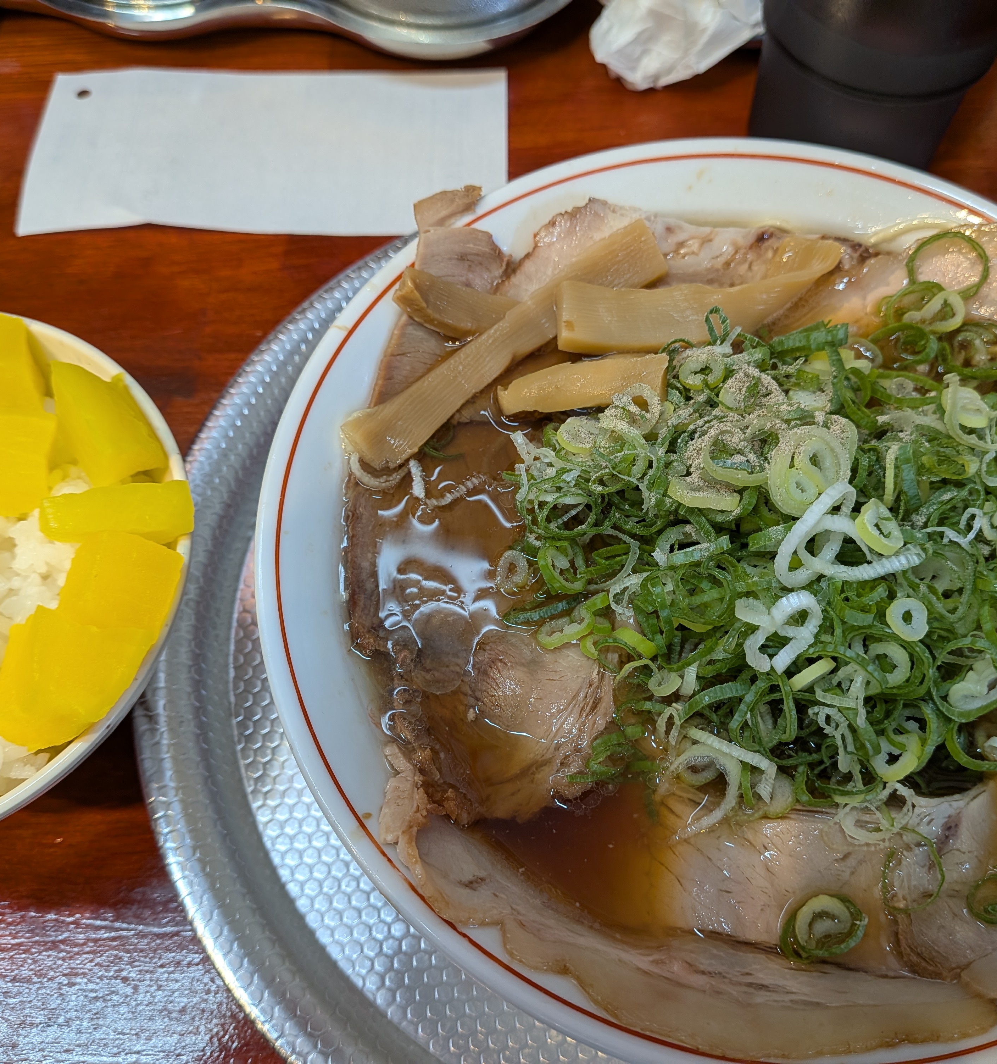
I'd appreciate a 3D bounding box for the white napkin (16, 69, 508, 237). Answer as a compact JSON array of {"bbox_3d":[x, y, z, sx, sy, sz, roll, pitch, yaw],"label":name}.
[{"bbox_3d":[-0.079,-0.135,0.344,0.165,0.004,0.077,0,66,0],"label":"white napkin"}]

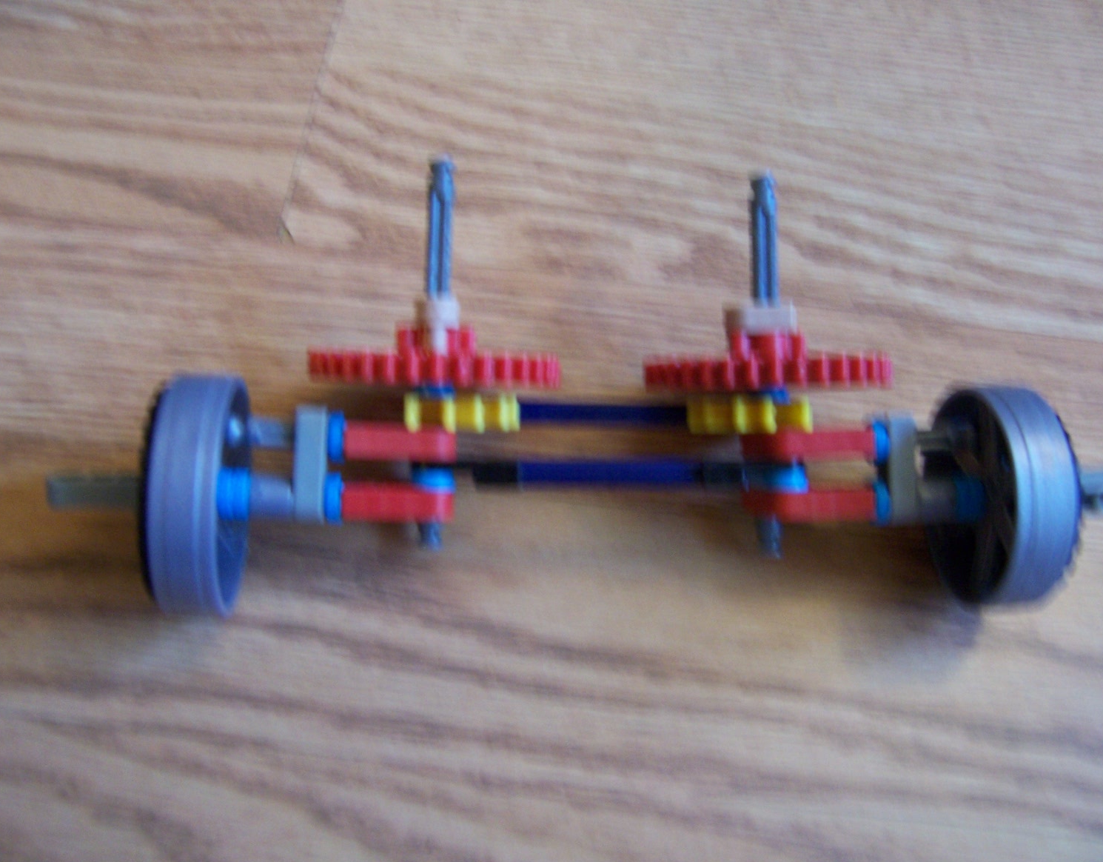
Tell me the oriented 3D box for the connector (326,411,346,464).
[{"bbox_3d":[-0.047,0.001,0.239,0.004,0.011,0.011,2,90,-8],"label":"connector"}]

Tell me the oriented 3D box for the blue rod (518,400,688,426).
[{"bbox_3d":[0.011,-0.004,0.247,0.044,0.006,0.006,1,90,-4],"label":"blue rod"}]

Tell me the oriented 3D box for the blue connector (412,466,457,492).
[{"bbox_3d":[-0.026,0.011,0.246,0.010,0.010,0.004,1,93,0],"label":"blue connector"}]

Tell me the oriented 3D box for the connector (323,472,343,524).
[{"bbox_3d":[-0.048,0.015,0.242,0.004,0.010,0.010,1,90,-9],"label":"connector"}]

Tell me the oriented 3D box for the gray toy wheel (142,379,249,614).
[{"bbox_3d":[-0.075,0.014,0.235,0.014,0.051,0.051,0,92,-8],"label":"gray toy wheel"}]

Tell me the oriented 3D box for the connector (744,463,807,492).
[{"bbox_3d":[0.050,0.010,0.241,0.013,0.013,0.006,0,92,0],"label":"connector"}]

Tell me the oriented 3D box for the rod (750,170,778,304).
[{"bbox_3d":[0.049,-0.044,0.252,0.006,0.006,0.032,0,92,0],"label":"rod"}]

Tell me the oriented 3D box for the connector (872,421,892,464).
[{"bbox_3d":[0.076,0.003,0.252,0.004,0.010,0.010,0,90,-3],"label":"connector"}]

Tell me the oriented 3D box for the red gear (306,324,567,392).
[{"bbox_3d":[-0.026,-0.017,0.244,0.056,0.056,0.013,1,93,0],"label":"red gear"}]

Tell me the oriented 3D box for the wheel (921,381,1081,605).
[{"bbox_3d":[0.105,0.015,0.259,0.014,0.051,0.051,0,92,-2],"label":"wheel"}]

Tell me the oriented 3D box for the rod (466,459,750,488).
[{"bbox_3d":[0.012,0.009,0.237,0.060,0.006,0.006,0,90,-2],"label":"rod"}]

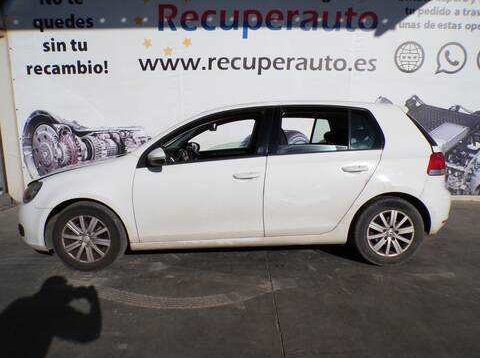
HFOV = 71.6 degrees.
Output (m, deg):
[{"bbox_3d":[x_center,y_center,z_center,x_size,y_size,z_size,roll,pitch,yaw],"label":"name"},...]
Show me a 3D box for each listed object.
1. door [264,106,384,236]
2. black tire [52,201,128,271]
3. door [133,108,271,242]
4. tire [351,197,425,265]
[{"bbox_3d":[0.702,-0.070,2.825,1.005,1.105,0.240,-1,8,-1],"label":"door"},{"bbox_3d":[-1.288,0.498,2.872,0.618,0.618,0.202,-1,8,-1],"label":"black tire"},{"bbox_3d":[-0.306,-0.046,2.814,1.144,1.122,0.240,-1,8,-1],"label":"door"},{"bbox_3d":[1.289,0.456,2.915,0.618,0.618,0.202,-1,8,-1],"label":"tire"}]

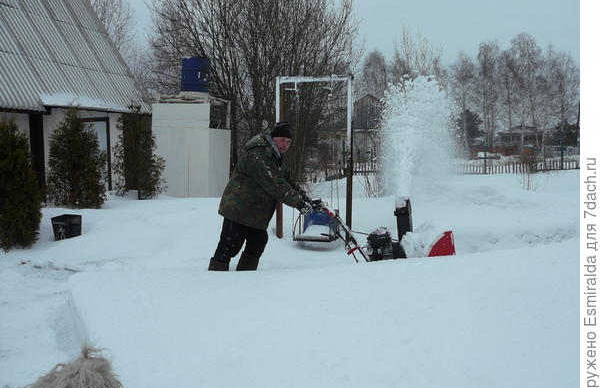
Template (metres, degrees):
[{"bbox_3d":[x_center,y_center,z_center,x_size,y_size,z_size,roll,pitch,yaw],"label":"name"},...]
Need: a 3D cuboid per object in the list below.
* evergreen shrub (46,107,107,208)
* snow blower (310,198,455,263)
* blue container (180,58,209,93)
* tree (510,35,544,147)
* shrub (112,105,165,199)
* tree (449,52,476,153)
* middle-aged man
[{"bbox_3d":[-3.610,-0.533,9.800,0.950,1.750,0.950,1,4,0],"label":"evergreen shrub"},{"bbox_3d":[0.716,0.467,5.400,1.270,0.900,0.600,2,4,16],"label":"snow blower"},{"bbox_3d":[-2.101,-2.393,12.200,0.580,0.710,0.580,1,4,0],"label":"blue container"},{"bbox_3d":[21.653,-9.512,58.000,3.500,11.800,3.500,1,4,0],"label":"tree"},{"bbox_3d":[-3.035,-0.733,11.400,0.950,1.820,0.950,1,4,0],"label":"shrub"},{"bbox_3d":[14.731,-8.159,55.000,2.700,9.600,2.700,1,4,0],"label":"tree"},{"bbox_3d":[-0.380,0.142,5.550,0.920,1.600,0.620,2,4,16],"label":"middle-aged man"}]

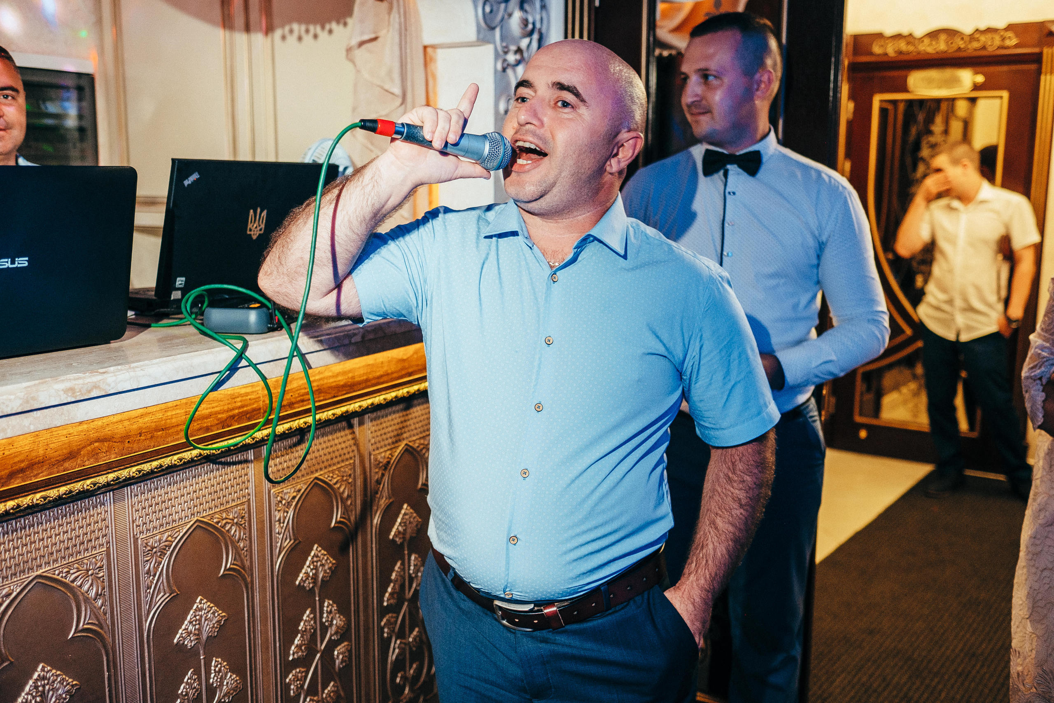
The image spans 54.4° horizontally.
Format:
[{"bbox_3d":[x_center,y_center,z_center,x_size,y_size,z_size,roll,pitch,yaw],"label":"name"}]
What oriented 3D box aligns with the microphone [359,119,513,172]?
[{"bbox_3d":[-0.114,-0.272,1.315,0.212,0.051,0.051,7,12,-30],"label":"microphone"}]

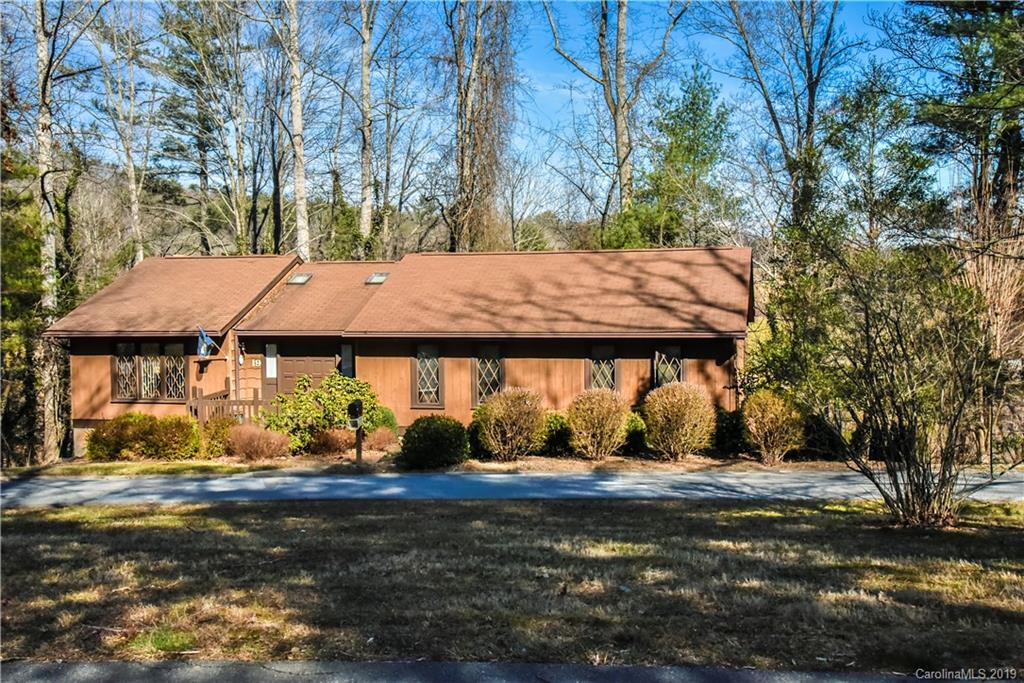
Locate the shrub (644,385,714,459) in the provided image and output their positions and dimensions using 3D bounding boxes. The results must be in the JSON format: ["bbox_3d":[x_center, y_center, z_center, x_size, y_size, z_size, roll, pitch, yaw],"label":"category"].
[{"bbox_3d":[3.912,1.880,25.400,1.690,1.820,1.650,0,1,14],"label":"shrub"}]

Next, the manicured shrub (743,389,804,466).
[{"bbox_3d":[5.975,1.965,24.700,1.420,1.780,1.400,0,1,14],"label":"manicured shrub"}]

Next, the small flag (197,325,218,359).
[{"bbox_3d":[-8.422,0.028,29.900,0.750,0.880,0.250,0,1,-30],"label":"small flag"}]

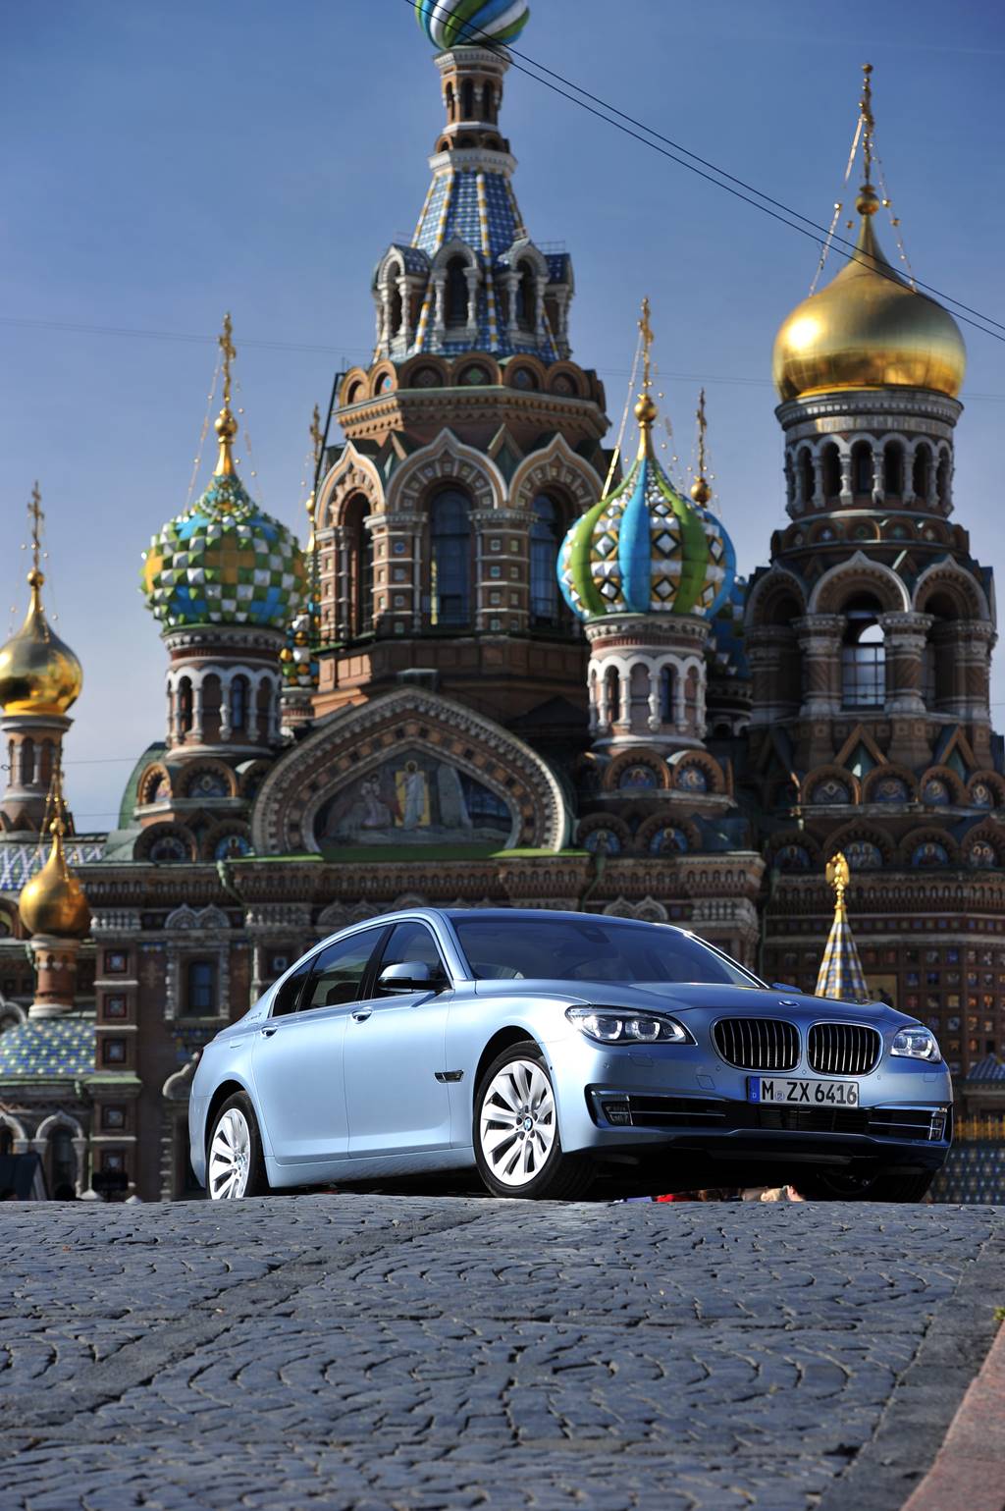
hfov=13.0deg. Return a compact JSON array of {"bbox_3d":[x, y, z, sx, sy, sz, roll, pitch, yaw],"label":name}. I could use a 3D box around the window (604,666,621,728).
[{"bbox_3d":[5.759,-3.098,231.105,1.080,3.302,0.300,-5,-7,39],"label":"window"}]

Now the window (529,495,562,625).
[{"bbox_3d":[2.034,-9.129,205.168,2.000,6.007,0.500,6,-10,-35],"label":"window"}]

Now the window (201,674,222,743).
[{"bbox_3d":[-15.483,-2.515,234.437,1.120,3.728,0.300,-1,-6,10],"label":"window"}]

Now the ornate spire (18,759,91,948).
[{"bbox_3d":[-24.362,5.160,239.591,3.976,10.043,3.976,-1,-6,10],"label":"ornate spire"}]

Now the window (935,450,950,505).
[{"bbox_3d":[24.115,-15.136,241.303,0.350,3.072,1.080,-3,-6,31],"label":"window"}]

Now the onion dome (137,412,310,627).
[{"bbox_3d":[-12.710,-10.851,202.384,7.400,10.458,7.400,0,-8,0],"label":"onion dome"}]

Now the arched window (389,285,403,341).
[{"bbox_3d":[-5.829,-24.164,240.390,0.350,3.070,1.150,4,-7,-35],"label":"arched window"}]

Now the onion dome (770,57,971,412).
[{"bbox_3d":[20.403,-29.011,244.856,10.674,19.071,10.674,-1,-6,10],"label":"onion dome"}]

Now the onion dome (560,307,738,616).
[{"bbox_3d":[7.666,-15.588,234.536,9.472,17.032,9.472,-1,-6,10],"label":"onion dome"}]

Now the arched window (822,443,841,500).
[{"bbox_3d":[15.288,-13.184,204.515,1.020,2.567,0.400,-5,-9,32],"label":"arched window"}]

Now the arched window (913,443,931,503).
[{"bbox_3d":[22.394,-15.094,235.113,1.100,3.190,0.350,4,-7,-35],"label":"arched window"}]

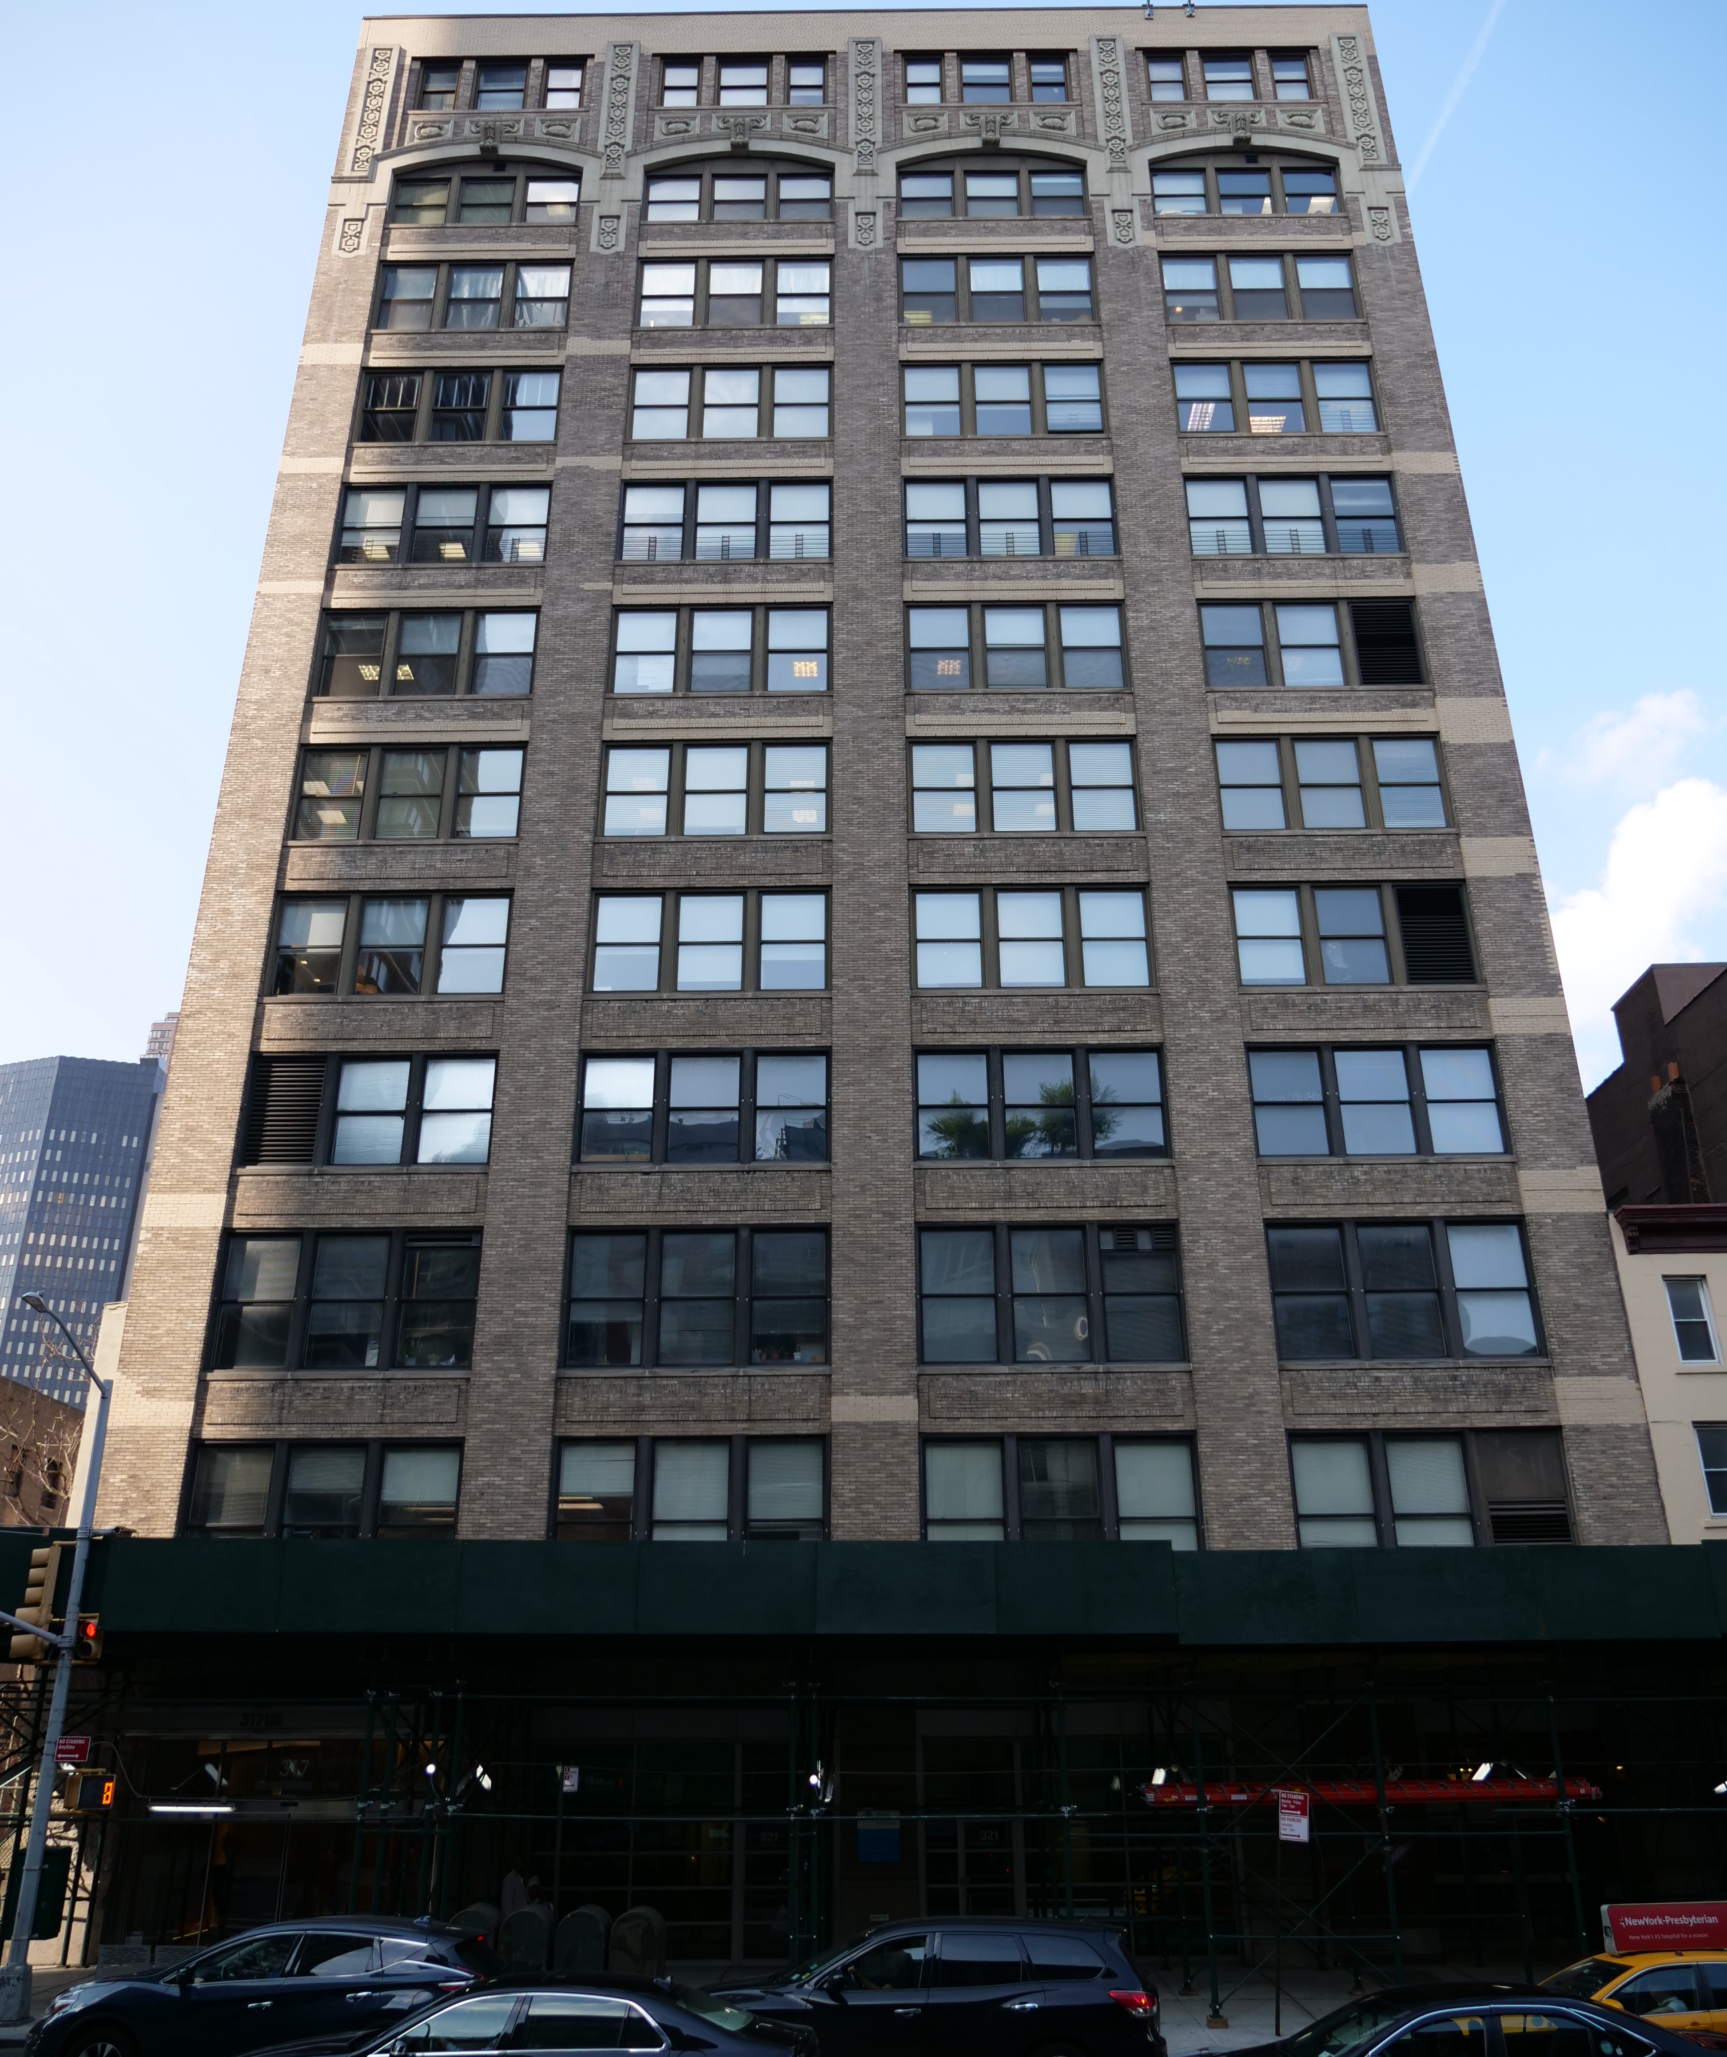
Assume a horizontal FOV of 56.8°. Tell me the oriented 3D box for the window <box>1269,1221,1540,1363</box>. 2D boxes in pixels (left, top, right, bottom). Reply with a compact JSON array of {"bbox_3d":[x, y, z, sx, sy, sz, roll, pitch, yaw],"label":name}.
[{"bbox_3d":[9.851,4.794,29.246,4.560,2.613,0.220,-1,-24,0],"label":"window"}]

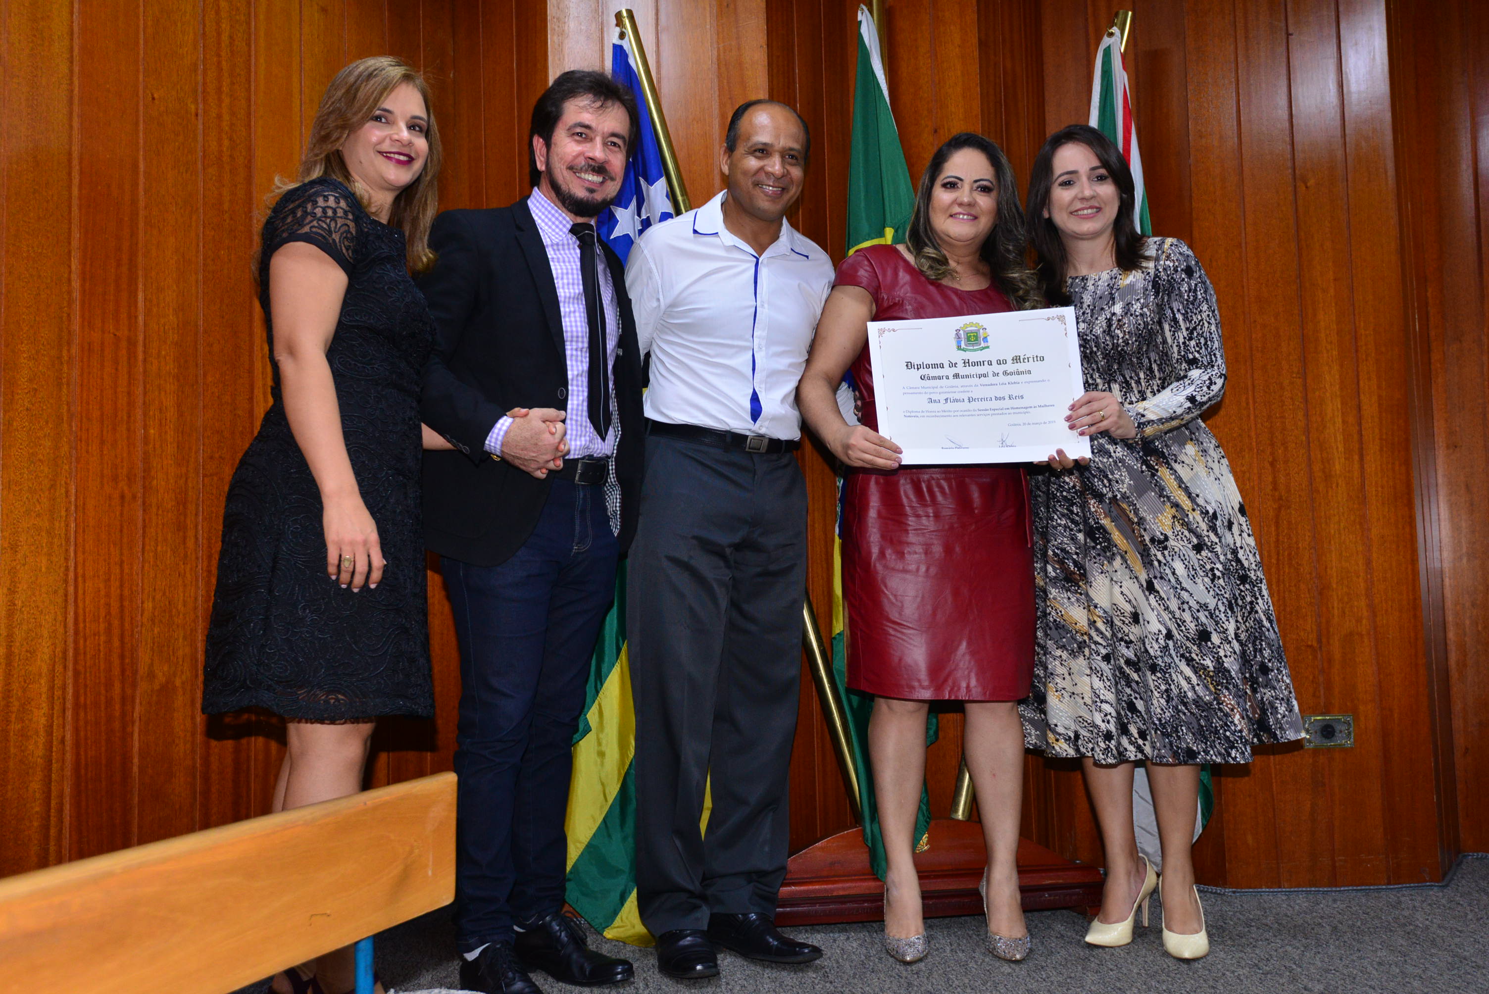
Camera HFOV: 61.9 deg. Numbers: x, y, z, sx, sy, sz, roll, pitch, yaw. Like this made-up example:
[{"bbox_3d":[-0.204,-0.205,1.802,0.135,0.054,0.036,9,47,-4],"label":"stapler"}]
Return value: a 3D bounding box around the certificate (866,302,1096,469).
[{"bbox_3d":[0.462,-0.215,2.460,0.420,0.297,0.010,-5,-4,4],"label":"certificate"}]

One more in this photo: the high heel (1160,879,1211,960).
[{"bbox_3d":[0.915,0.856,2.595,0.088,0.150,0.222,-2,-4,14],"label":"high heel"}]

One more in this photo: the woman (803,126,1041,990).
[{"bbox_3d":[0.385,0.083,2.610,0.530,1.720,0.380,-2,-4,2],"label":"woman"}]

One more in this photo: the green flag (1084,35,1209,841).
[{"bbox_3d":[0.955,-0.122,2.920,0.320,1.970,0.200,-2,-4,8],"label":"green flag"}]

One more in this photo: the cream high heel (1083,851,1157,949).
[{"bbox_3d":[0.803,0.860,2.655,0.218,0.155,0.085,1,-5,-39],"label":"cream high heel"}]

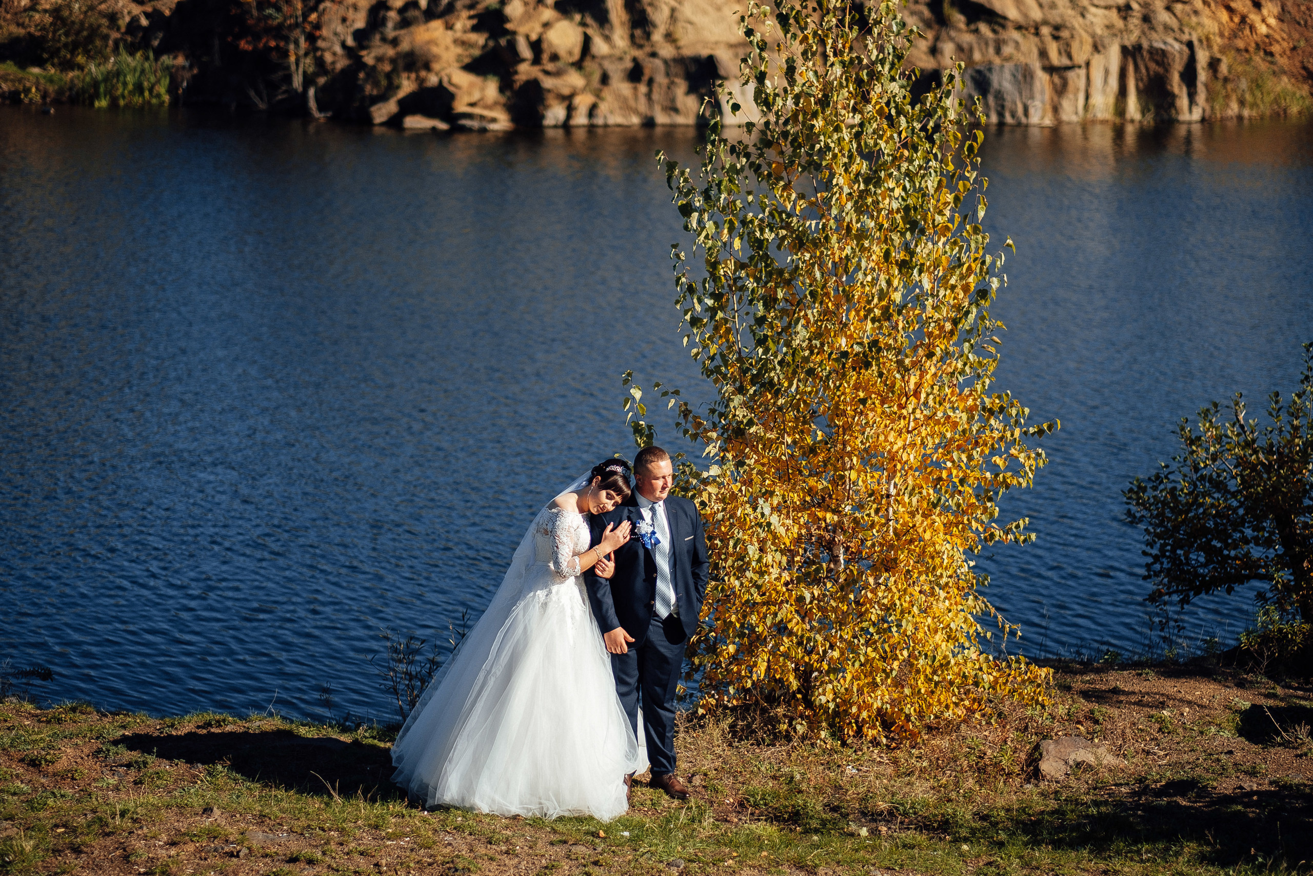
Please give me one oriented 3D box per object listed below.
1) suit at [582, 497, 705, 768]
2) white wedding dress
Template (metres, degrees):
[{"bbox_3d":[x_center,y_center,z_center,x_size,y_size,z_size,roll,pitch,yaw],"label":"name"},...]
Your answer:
[{"bbox_3d":[-0.034,0.994,15.289,0.600,1.490,0.370,-5,12,-25],"label":"suit"},{"bbox_3d":[-0.698,0.942,15.349,1.150,1.670,1.300,-10,15,-41],"label":"white wedding dress"}]

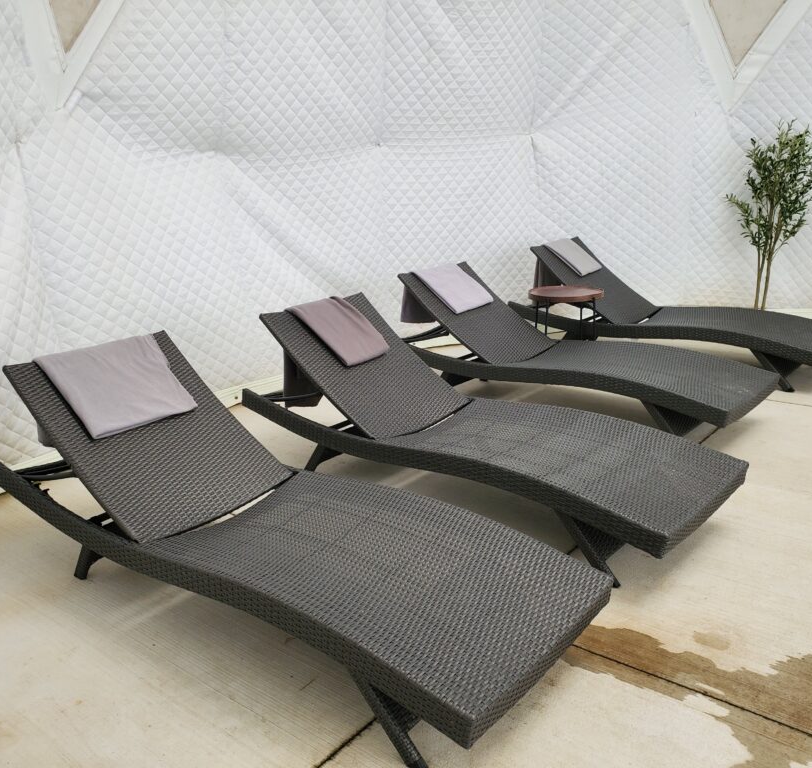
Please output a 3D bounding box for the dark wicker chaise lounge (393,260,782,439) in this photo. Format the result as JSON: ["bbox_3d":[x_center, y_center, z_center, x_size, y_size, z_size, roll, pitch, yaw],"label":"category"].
[{"bbox_3d":[0.833,-0.227,4.176,2.086,0.698,0.684,12,22,40],"label":"dark wicker chaise lounge"}]

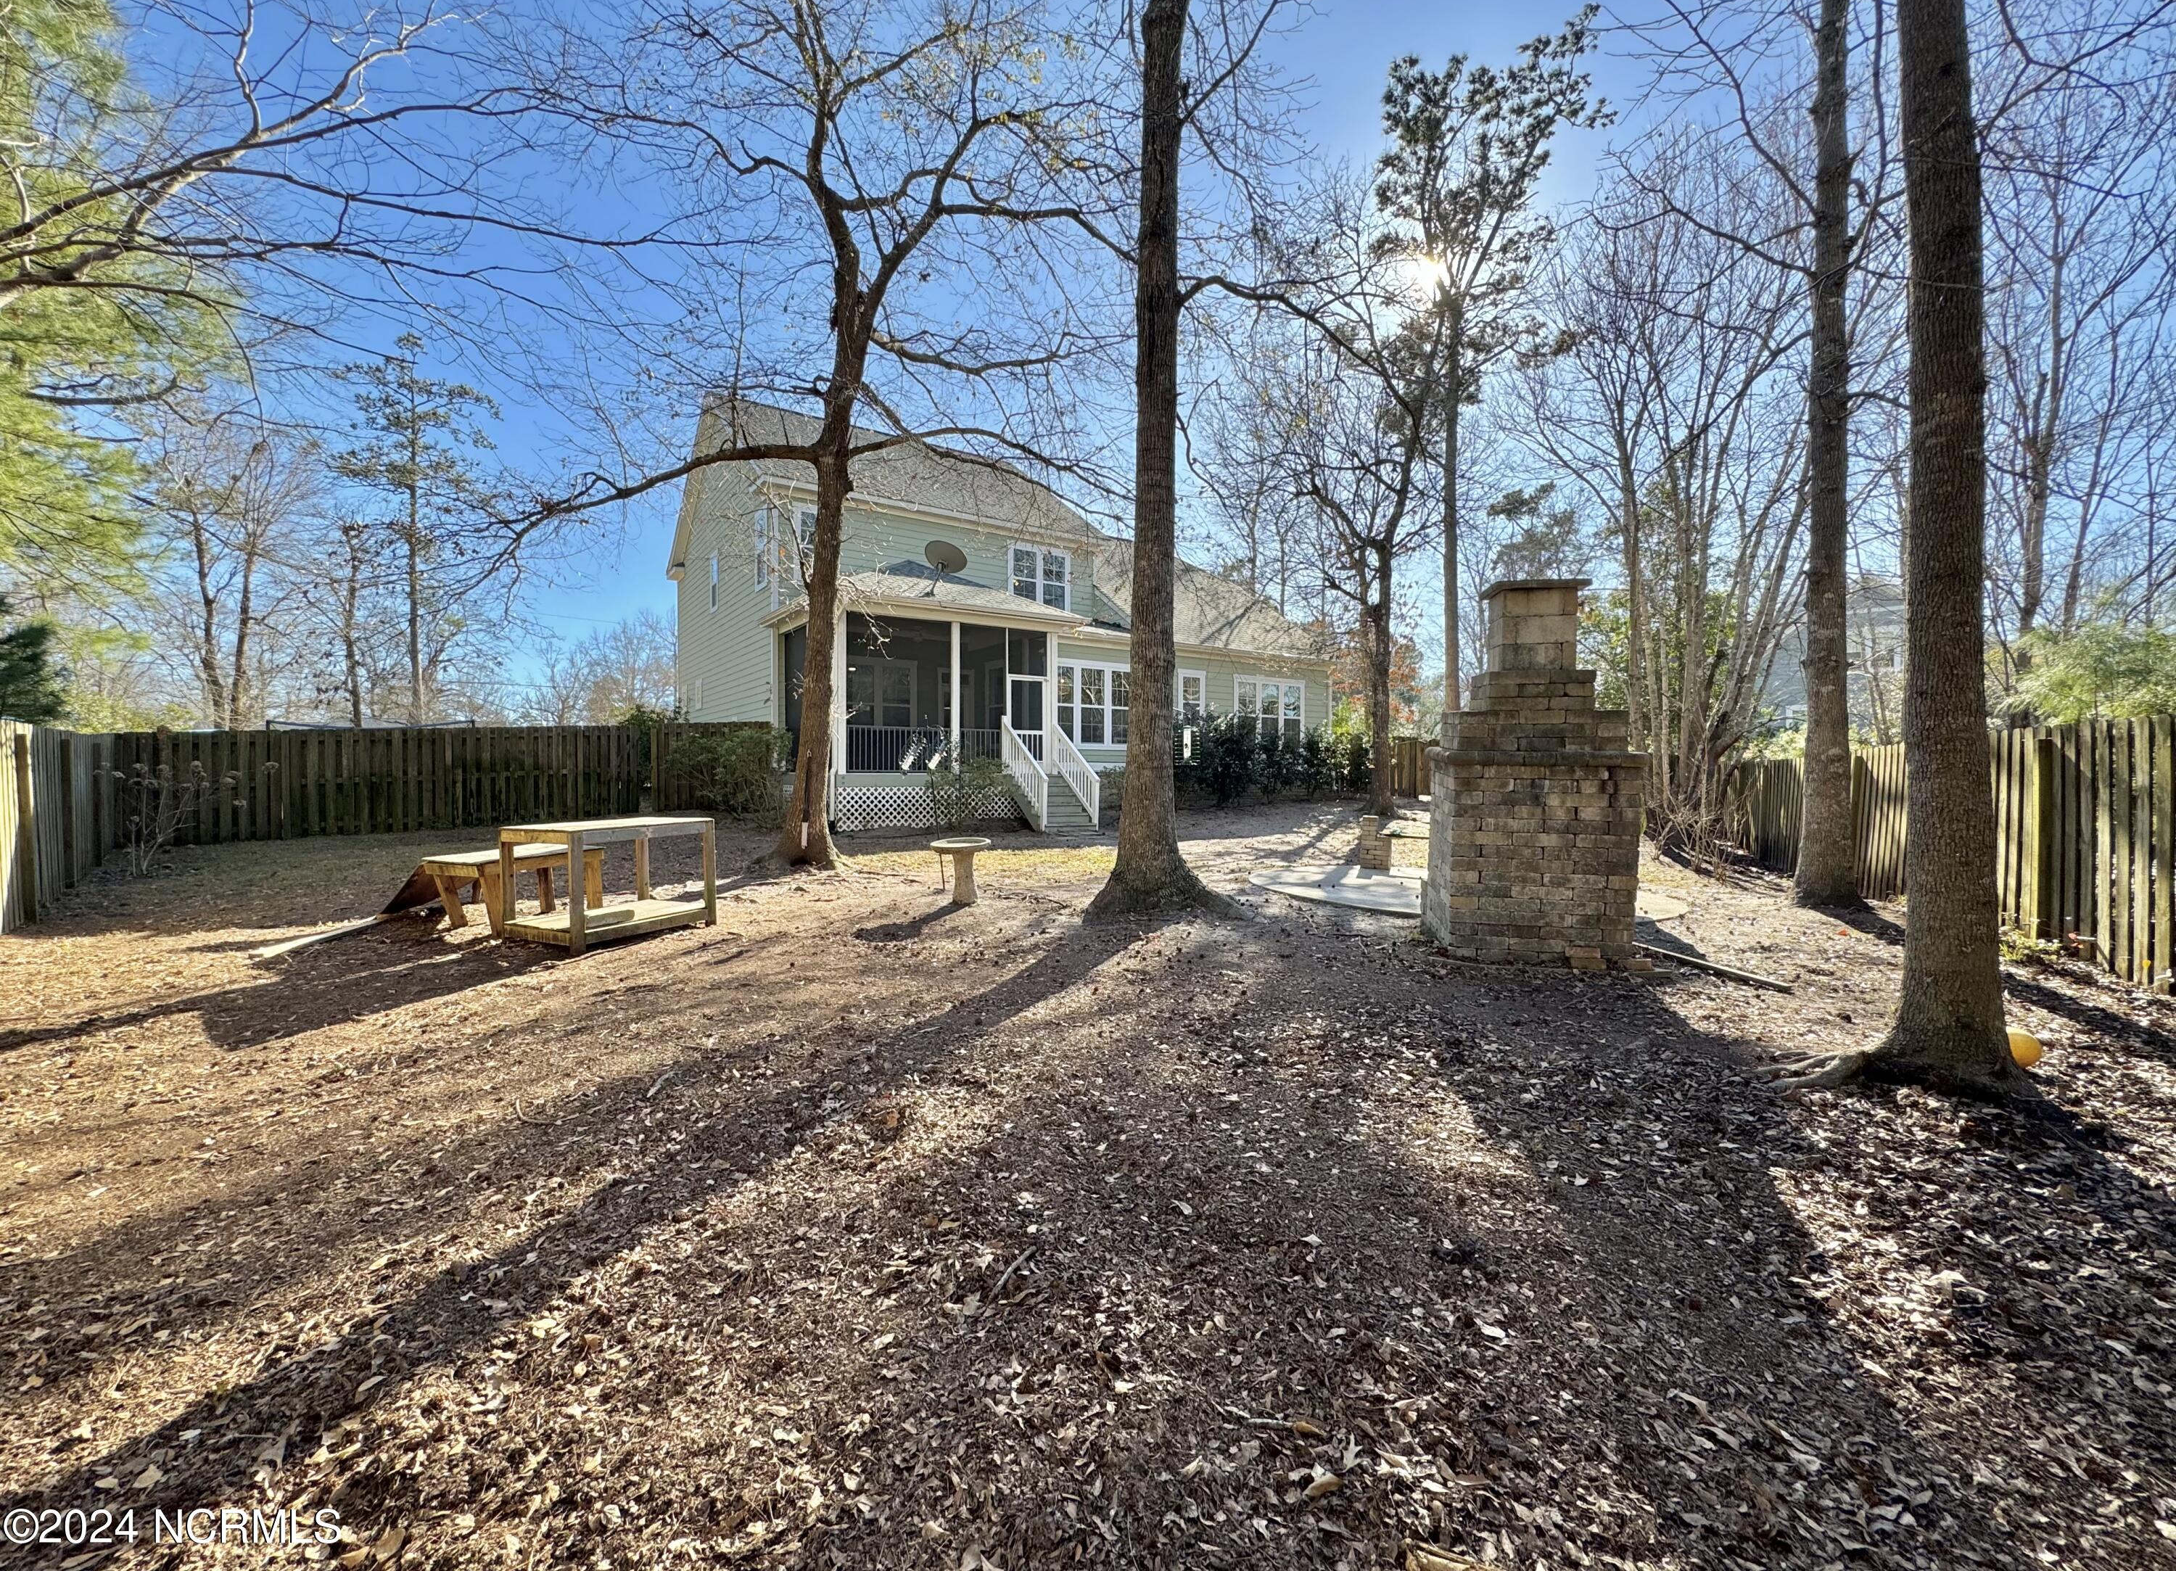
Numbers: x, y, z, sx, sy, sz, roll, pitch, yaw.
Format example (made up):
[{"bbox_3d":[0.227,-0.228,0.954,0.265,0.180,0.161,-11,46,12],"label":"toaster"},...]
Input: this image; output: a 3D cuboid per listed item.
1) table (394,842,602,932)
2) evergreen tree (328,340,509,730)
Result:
[{"bbox_3d":[-5.220,0.935,8.020,0.950,0.630,1.150,0,1,28],"label":"table"},{"bbox_3d":[-25.106,-8.098,32.908,5.600,17.570,5.600,0,1,-37],"label":"evergreen tree"}]

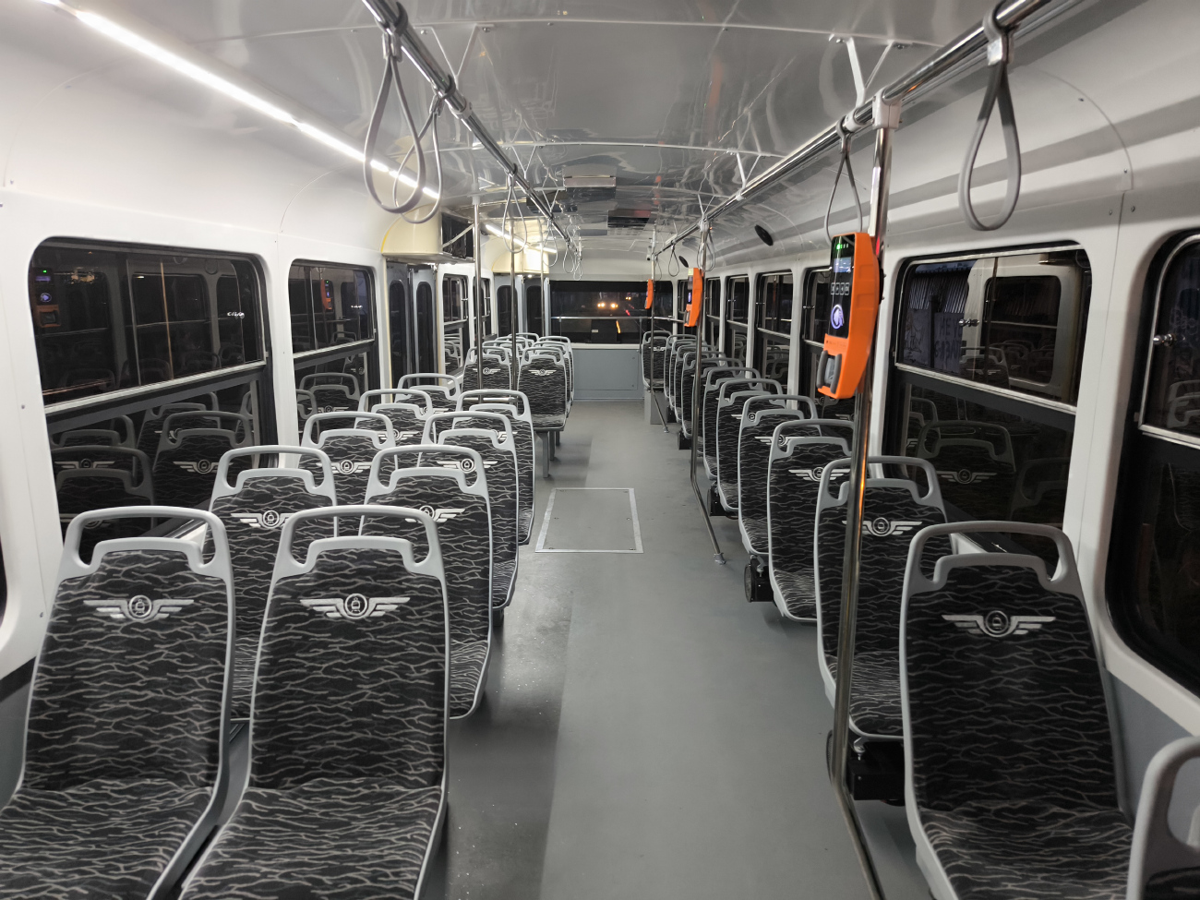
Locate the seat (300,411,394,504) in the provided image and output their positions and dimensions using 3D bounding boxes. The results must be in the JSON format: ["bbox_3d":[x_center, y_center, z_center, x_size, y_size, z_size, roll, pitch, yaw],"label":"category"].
[{"bbox_3d":[-1.013,0.201,3.139,0.420,0.622,0.578,0,11,0],"label":"seat"}]

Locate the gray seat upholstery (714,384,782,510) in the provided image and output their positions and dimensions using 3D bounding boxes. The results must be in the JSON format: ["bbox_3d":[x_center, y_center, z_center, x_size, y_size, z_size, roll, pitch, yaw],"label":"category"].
[{"bbox_3d":[0.824,-0.037,4.299,0.425,0.607,0.600,0,11,0],"label":"gray seat upholstery"}]

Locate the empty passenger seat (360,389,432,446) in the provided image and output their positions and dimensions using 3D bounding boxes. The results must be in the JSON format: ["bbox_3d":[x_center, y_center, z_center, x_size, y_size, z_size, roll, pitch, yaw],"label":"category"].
[{"bbox_3d":[-1.007,0.057,3.897,0.420,0.622,0.578,0,11,0],"label":"empty passenger seat"}]

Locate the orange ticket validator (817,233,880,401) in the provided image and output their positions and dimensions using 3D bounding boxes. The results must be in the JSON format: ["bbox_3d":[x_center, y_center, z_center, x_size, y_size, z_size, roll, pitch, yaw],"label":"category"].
[{"bbox_3d":[0.488,-0.262,1.648,0.072,0.318,0.119,-1,11,-6],"label":"orange ticket validator"}]

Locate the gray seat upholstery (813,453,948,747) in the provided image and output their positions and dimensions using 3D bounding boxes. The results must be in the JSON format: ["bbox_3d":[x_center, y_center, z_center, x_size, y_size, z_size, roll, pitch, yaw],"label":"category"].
[{"bbox_3d":[0.849,0.371,2.308,0.420,0.622,0.578,0,11,0],"label":"gray seat upholstery"}]

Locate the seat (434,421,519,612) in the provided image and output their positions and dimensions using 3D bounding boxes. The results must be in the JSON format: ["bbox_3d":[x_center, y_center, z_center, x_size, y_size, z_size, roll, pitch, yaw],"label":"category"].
[{"bbox_3d":[-0.512,0.202,2.997,0.425,0.607,0.600,0,11,0],"label":"seat"}]

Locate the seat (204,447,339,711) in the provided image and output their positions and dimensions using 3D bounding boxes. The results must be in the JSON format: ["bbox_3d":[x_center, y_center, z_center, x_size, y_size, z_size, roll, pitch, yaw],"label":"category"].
[{"bbox_3d":[-0.976,0.333,2.286,0.425,0.607,0.600,0,11,0],"label":"seat"}]

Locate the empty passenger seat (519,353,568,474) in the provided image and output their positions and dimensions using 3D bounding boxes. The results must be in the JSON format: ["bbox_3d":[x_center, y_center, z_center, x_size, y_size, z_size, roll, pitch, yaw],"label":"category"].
[{"bbox_3d":[-0.503,-0.317,7.098,0.420,1.077,0.578,0,11,0],"label":"empty passenger seat"}]

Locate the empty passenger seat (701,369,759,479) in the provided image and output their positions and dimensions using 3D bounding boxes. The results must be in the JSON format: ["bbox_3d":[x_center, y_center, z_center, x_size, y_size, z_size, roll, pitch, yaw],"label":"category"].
[{"bbox_3d":[0.870,-0.181,5.209,0.420,0.622,0.578,0,11,0],"label":"empty passenger seat"}]

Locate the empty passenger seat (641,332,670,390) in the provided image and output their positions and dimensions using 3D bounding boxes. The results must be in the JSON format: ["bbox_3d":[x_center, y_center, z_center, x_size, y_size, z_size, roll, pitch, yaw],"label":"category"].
[{"bbox_3d":[0.688,-1.020,9.507,0.425,0.607,0.600,0,11,0],"label":"empty passenger seat"}]

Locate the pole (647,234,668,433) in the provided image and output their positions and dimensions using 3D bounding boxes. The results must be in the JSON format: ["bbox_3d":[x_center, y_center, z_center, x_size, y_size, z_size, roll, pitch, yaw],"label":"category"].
[{"bbox_3d":[0.643,-1.216,8.869,0.217,2.090,0.060,0,11,0],"label":"pole"}]

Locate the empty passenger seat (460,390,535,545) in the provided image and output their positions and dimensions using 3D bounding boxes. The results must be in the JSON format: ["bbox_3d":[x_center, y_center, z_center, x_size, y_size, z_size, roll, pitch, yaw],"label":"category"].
[{"bbox_3d":[-0.508,0.067,3.709,0.425,0.607,0.600,0,11,0],"label":"empty passenger seat"}]

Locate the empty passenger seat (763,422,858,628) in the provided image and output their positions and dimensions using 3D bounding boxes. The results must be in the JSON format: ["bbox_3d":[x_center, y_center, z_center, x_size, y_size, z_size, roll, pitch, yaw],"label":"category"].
[{"bbox_3d":[0.816,0.228,2.899,0.425,0.607,0.600,0,11,0],"label":"empty passenger seat"}]

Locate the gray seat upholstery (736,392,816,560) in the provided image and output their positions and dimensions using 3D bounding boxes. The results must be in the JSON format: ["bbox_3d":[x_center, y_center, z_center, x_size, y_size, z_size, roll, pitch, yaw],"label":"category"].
[{"bbox_3d":[0.820,0.096,3.599,0.425,0.607,0.600,0,11,0],"label":"gray seat upholstery"}]

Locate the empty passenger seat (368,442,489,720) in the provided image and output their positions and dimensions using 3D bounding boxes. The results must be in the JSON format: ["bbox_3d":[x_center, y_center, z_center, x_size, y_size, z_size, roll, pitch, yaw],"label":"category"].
[{"bbox_3d":[-0.536,0.347,2.388,0.420,0.622,0.578,0,11,0],"label":"empty passenger seat"}]

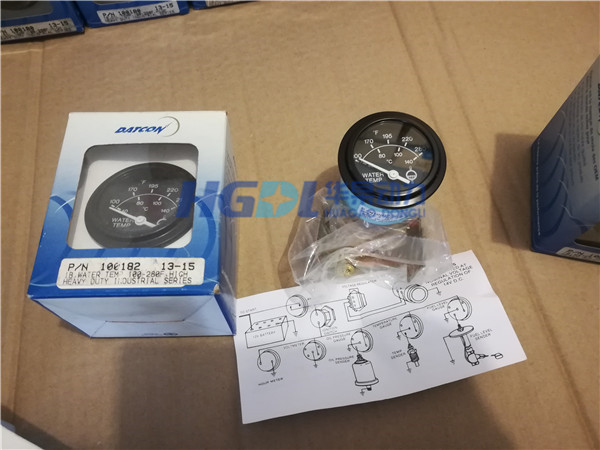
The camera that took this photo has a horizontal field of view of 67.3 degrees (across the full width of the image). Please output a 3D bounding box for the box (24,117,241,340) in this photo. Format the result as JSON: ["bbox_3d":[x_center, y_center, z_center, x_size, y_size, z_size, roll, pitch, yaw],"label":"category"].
[{"bbox_3d":[-0.080,0.002,0.252,0.082,0.075,0.102,-1,63,-3],"label":"box"}]

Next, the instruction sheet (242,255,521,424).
[{"bbox_3d":[0.041,0.060,0.262,0.160,0.009,0.071,-10,64,-7],"label":"instruction sheet"}]

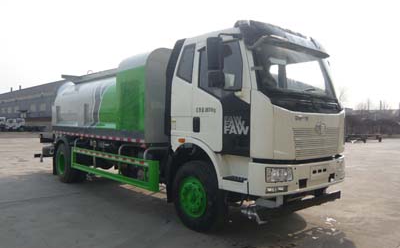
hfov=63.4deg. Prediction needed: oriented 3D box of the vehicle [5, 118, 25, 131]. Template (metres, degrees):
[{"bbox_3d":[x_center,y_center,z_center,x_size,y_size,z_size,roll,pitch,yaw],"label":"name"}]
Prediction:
[{"bbox_3d":[-32.685,0.141,57.000,2.100,2.250,4.800,1,1,-12],"label":"vehicle"}]

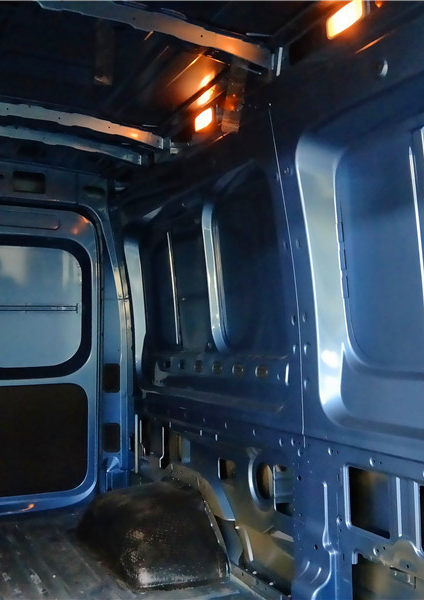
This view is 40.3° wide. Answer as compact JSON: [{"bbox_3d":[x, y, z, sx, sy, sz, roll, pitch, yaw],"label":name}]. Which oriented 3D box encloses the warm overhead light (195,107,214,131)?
[{"bbox_3d":[-0.026,-0.642,2.052,0.028,0.050,0.120,-4,-1,-29],"label":"warm overhead light"}]

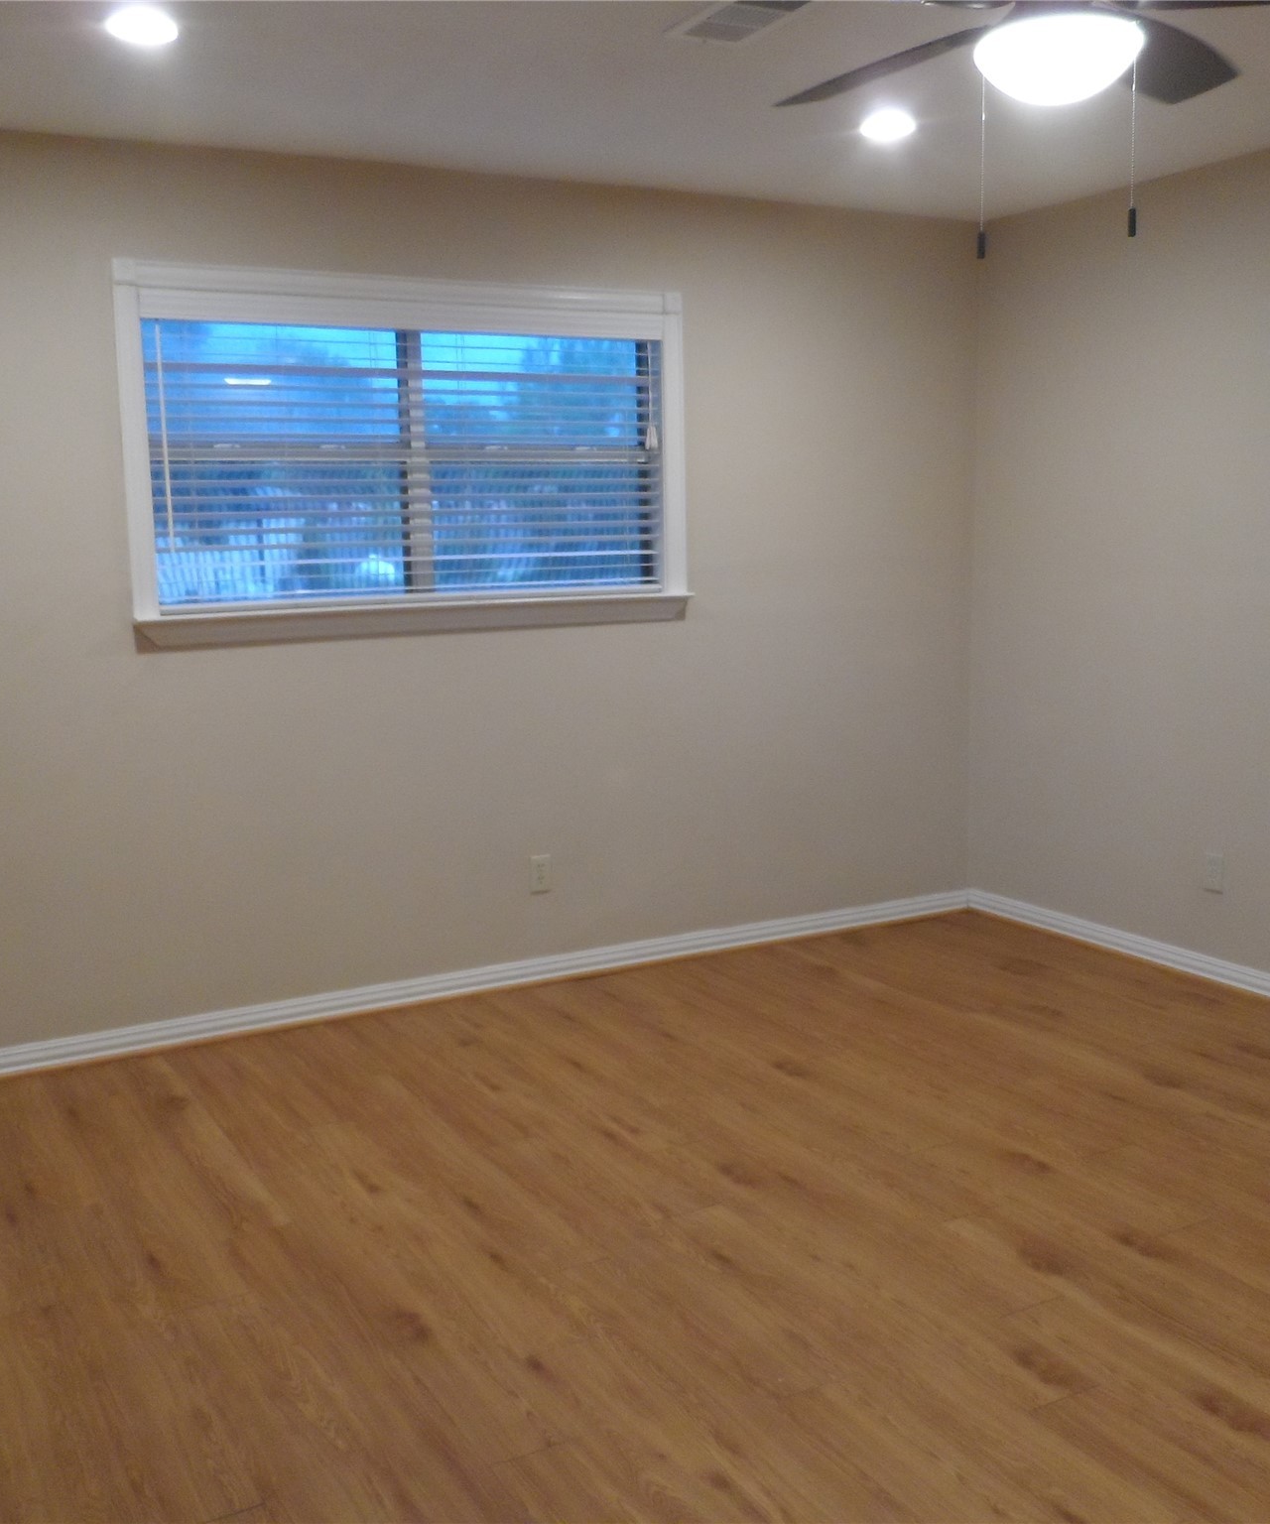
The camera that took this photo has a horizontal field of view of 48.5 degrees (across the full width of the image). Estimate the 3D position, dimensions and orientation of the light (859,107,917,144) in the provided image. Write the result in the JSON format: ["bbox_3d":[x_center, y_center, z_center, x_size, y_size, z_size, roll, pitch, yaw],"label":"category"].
[{"bbox_3d":[0.654,-1.649,3.652,0.165,0.060,0.165,-1,9,0],"label":"light"}]

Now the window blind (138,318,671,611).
[{"bbox_3d":[-0.617,-0.880,4.236,1.610,0.800,0.060,-6,11,-28],"label":"window blind"}]

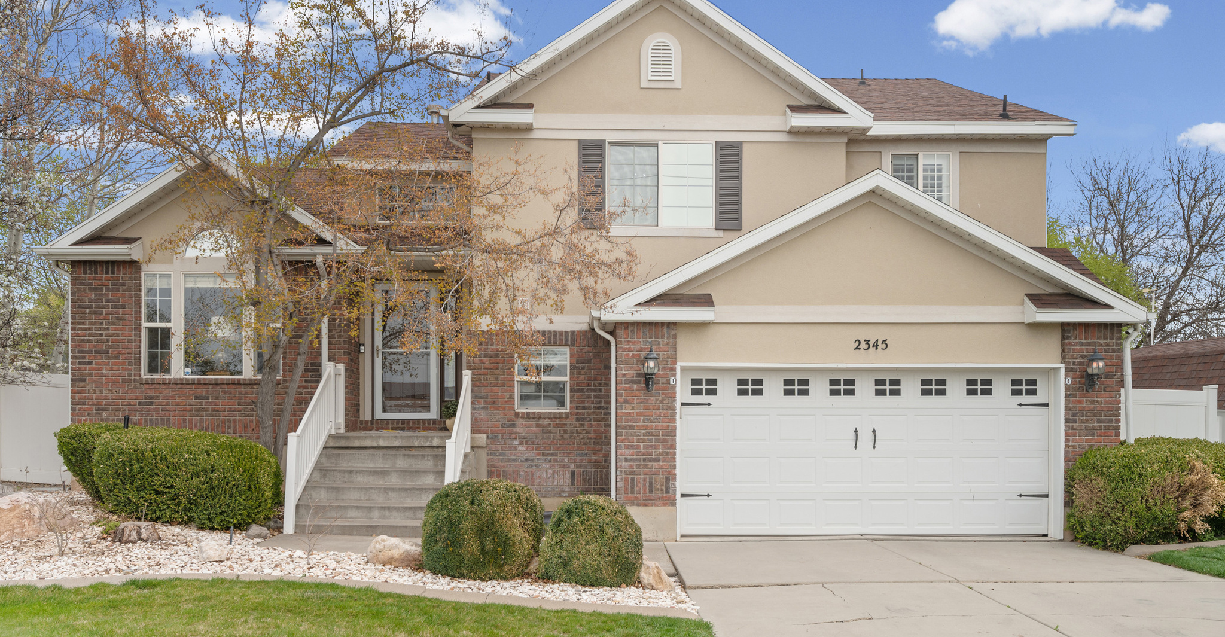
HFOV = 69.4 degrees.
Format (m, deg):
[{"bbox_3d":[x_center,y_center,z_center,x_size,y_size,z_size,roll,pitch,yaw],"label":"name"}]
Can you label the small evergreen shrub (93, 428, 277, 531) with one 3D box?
[{"bbox_3d":[-5.349,1.958,11.100,2.200,1.100,1.200,0,-2,3],"label":"small evergreen shrub"}]

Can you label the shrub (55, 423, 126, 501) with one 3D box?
[{"bbox_3d":[-6.874,1.877,11.800,1.000,1.000,1.000,0,-2,-2],"label":"shrub"}]

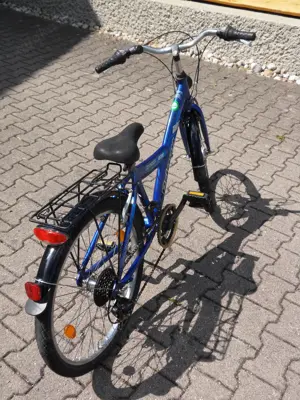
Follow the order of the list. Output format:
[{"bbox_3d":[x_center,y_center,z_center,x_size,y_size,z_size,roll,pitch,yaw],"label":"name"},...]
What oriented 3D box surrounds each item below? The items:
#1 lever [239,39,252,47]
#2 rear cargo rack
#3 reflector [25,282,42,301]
[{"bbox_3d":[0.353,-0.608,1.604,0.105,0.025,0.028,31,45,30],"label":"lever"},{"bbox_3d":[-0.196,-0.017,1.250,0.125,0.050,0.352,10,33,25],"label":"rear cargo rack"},{"bbox_3d":[-0.307,0.242,1.111,0.045,0.049,0.018,10,27,25],"label":"reflector"}]

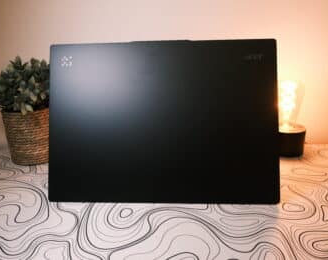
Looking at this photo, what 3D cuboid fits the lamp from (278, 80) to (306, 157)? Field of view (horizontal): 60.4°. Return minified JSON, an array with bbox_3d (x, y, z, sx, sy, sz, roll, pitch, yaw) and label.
[{"bbox_3d":[0.282,-0.032,0.639,0.078,0.168,0.078,0,12,0],"label":"lamp"}]

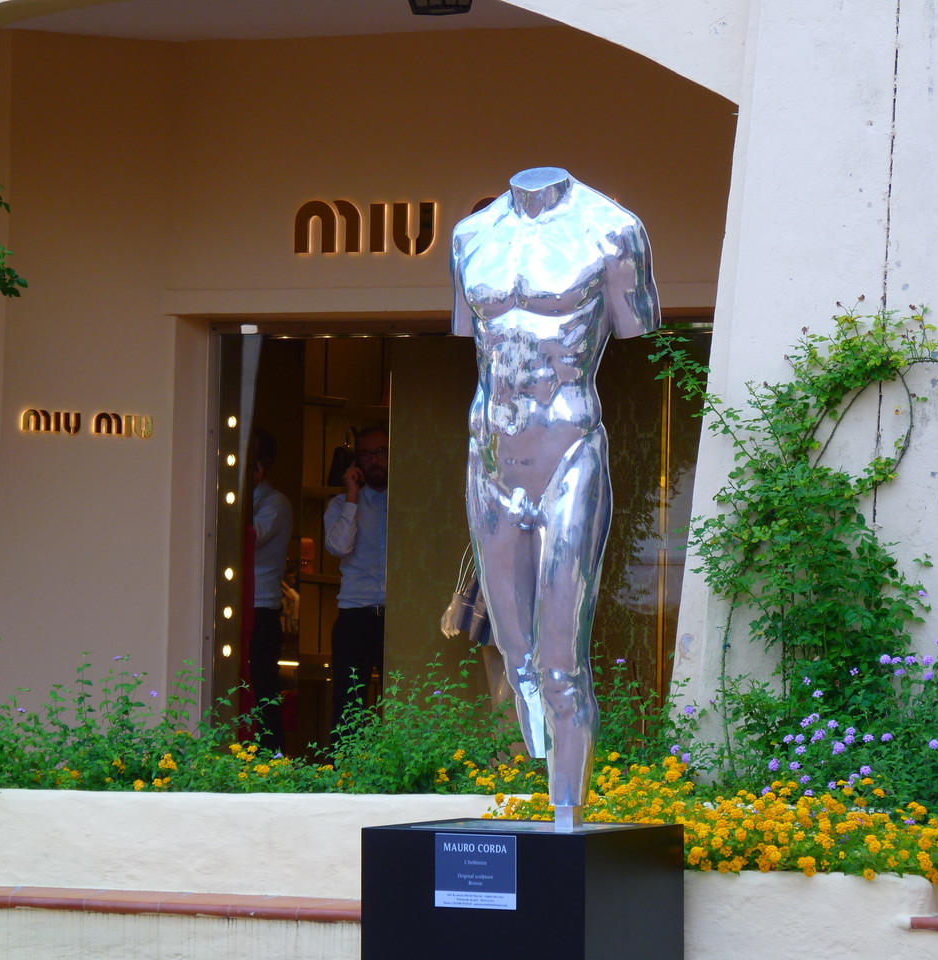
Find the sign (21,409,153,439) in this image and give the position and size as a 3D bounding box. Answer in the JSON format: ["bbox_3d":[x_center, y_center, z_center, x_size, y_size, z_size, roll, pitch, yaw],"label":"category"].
[{"bbox_3d":[-1.427,-0.211,24.900,0.530,0.105,0.040,2,-2,-20],"label":"sign"}]

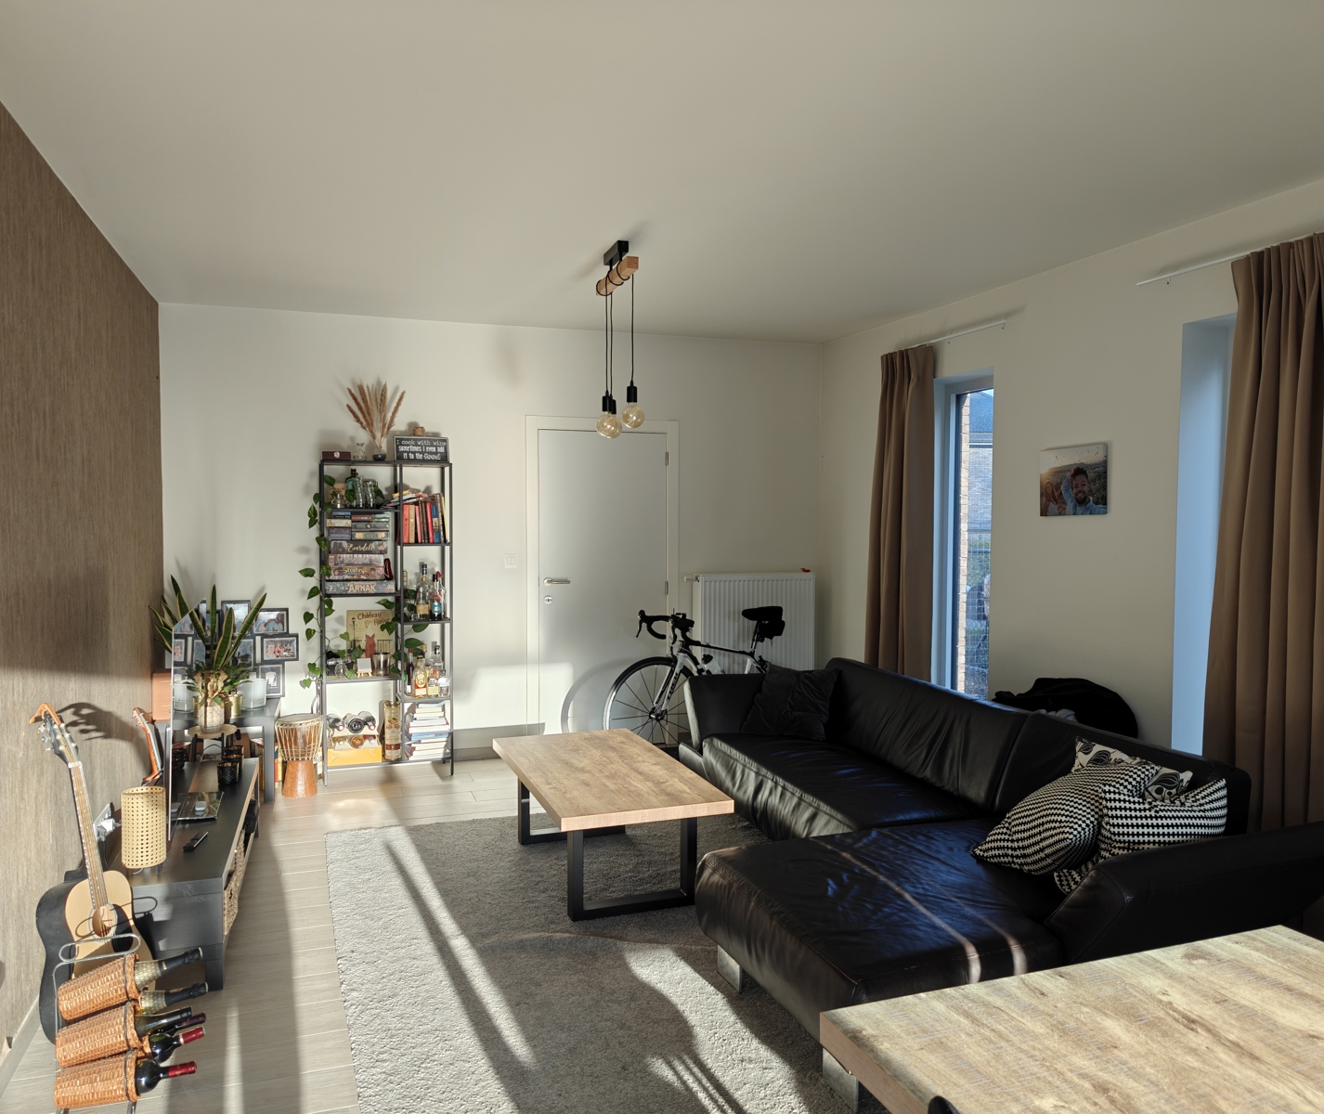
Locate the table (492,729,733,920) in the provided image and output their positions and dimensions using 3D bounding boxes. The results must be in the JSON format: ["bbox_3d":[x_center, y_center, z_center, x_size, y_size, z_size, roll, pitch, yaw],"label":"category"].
[{"bbox_3d":[-0.261,1.087,4.118,0.648,0.432,1.275,-1,3,-20],"label":"table"}]

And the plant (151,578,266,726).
[{"bbox_3d":[-2.306,0.494,5.035,0.510,0.740,0.440,-1,3,-19],"label":"plant"}]

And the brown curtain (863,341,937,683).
[{"bbox_3d":[1.331,0.033,5.590,0.150,2.382,0.721,-1,3,-19],"label":"brown curtain"}]

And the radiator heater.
[{"bbox_3d":[0.588,0.544,6.411,0.843,0.880,0.125,-1,3,-19],"label":"radiator heater"}]

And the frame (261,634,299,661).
[{"bbox_3d":[-2.155,0.516,5.572,0.197,0.152,0.020,-1,3,-19],"label":"frame"}]

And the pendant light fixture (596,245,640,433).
[{"bbox_3d":[-0.185,-0.909,4.172,0.100,0.795,0.529,-1,3,-19],"label":"pendant light fixture"}]

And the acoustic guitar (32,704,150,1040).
[{"bbox_3d":[-1.661,0.910,2.814,0.110,0.960,0.365,-15,-5,7],"label":"acoustic guitar"}]

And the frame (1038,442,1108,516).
[{"bbox_3d":[1.830,-0.334,4.378,0.025,0.305,0.410,-1,3,-19],"label":"frame"}]

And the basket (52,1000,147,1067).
[{"bbox_3d":[-1.370,1.161,2.400,0.185,0.112,0.115,-8,5,-19],"label":"basket"}]

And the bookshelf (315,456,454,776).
[{"bbox_3d":[-1.562,0.361,5.623,0.700,1.775,0.310,-1,3,-19],"label":"bookshelf"}]

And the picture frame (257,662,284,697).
[{"bbox_3d":[-2.202,0.694,5.563,0.148,0.194,0.020,-1,3,-19],"label":"picture frame"}]

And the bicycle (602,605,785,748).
[{"bbox_3d":[0.404,0.771,5.932,1.655,0.940,0.430,-1,3,-31],"label":"bicycle"}]

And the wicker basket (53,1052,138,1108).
[{"bbox_3d":[-1.374,1.273,2.400,0.185,0.112,0.115,-4,4,-19],"label":"wicker basket"}]

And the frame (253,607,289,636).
[{"bbox_3d":[-2.202,0.368,5.550,0.195,0.152,0.020,-1,3,-19],"label":"frame"}]

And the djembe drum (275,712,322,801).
[{"bbox_3d":[-1.929,1.057,5.255,0.242,0.410,0.242,-1,3,-19],"label":"djembe drum"}]

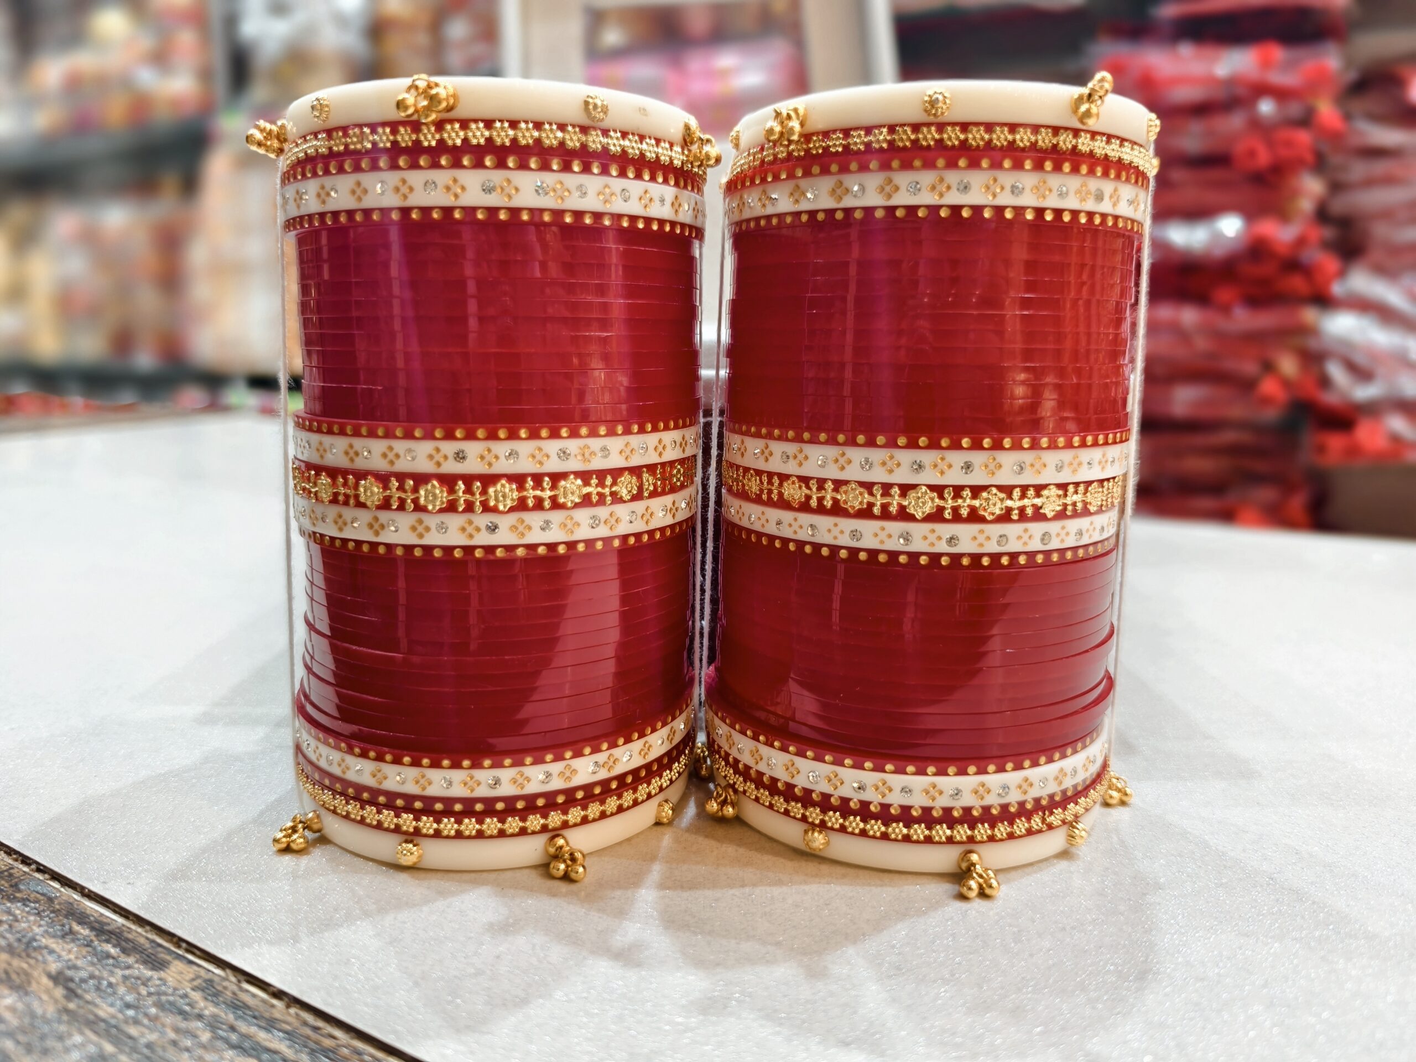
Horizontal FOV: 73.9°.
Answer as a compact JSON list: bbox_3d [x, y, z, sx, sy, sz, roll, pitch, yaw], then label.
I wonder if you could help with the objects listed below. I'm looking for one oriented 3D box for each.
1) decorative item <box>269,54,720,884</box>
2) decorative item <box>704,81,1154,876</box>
[{"bbox_3d":[-0.039,-0.011,0.177,0.078,0.121,0.078,1,11,0],"label":"decorative item"},{"bbox_3d":[0.038,-0.010,0.177,0.078,0.121,0.078,1,11,0],"label":"decorative item"}]

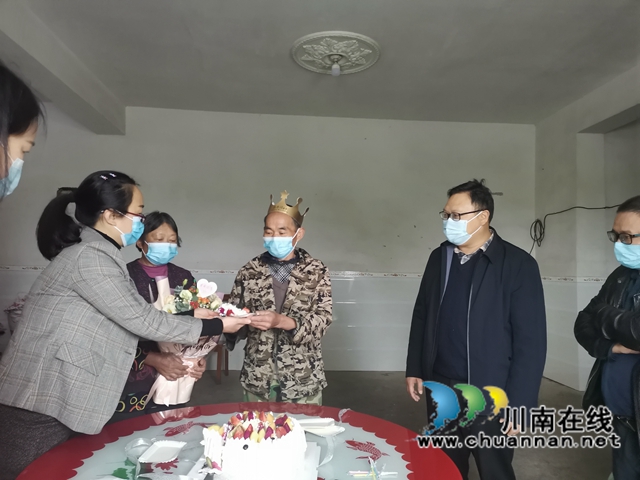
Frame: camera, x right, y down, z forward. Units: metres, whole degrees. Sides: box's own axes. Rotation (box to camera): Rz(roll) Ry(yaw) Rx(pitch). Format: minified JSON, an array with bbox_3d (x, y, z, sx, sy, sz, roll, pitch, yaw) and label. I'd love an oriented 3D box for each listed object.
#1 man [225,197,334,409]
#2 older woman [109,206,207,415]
[{"bbox_3d":[-0.186,0.606,2.162,0.510,1.660,0.450,0,-3,22],"label":"man"},{"bbox_3d":[-0.728,0.645,2.109,0.490,1.555,0.410,2,-3,-22],"label":"older woman"}]

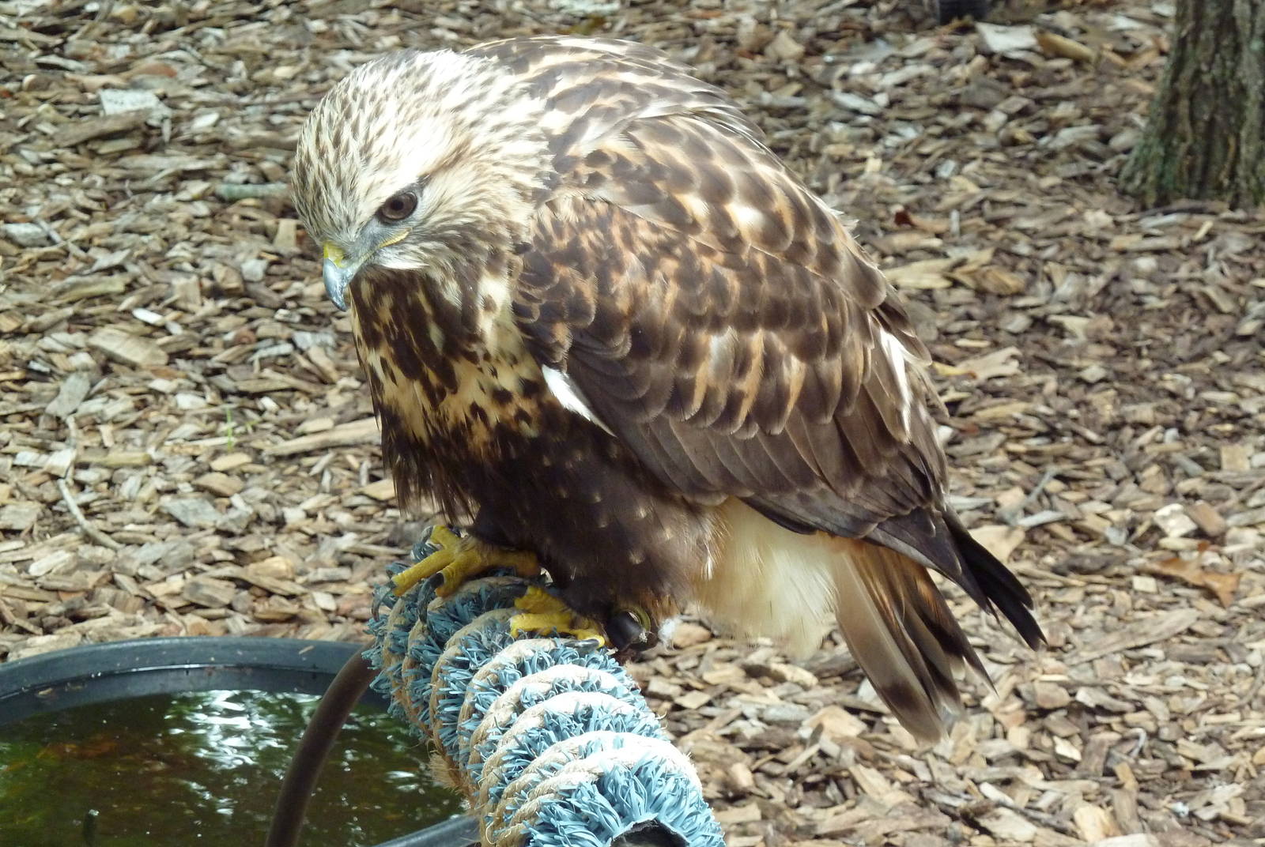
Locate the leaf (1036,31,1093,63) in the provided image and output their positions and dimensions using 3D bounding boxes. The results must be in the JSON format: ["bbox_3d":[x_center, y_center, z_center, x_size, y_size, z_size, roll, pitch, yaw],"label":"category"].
[{"bbox_3d":[0.390,-0.338,4.830,0.062,0.018,0.022,13,25,32],"label":"leaf"}]

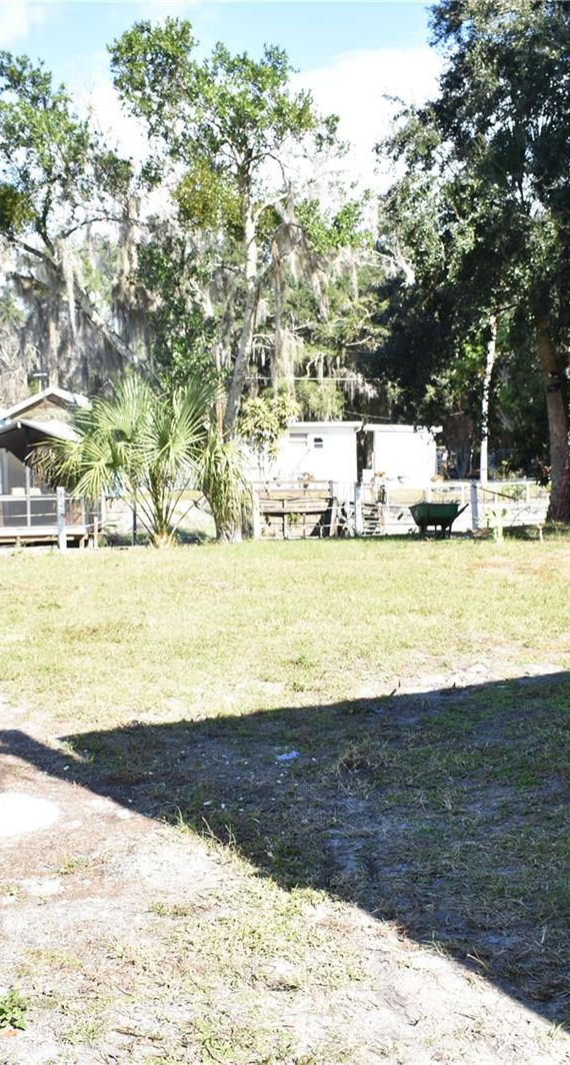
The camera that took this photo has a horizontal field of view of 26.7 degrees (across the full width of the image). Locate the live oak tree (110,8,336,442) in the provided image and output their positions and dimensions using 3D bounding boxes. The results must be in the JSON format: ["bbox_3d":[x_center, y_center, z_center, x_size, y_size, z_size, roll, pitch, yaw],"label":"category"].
[{"bbox_3d":[-1.165,-5.035,24.758,4.700,10.400,4.600,0,3,0],"label":"live oak tree"}]

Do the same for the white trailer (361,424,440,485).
[{"bbox_3d":[5.599,-3.637,58.388,3.500,3.100,4.500,-1,3,-9],"label":"white trailer"}]

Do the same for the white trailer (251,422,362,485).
[{"bbox_3d":[0.749,-3.506,56.392,5.600,3.100,3.200,-1,3,-9],"label":"white trailer"}]

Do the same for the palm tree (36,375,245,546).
[{"bbox_3d":[-2.700,-1.390,23.259,3.900,3.200,3.500,0,3,0],"label":"palm tree"}]

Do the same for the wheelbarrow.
[{"bbox_3d":[3.104,-0.285,24.222,1.400,0.700,0.680,-3,4,-41],"label":"wheelbarrow"}]

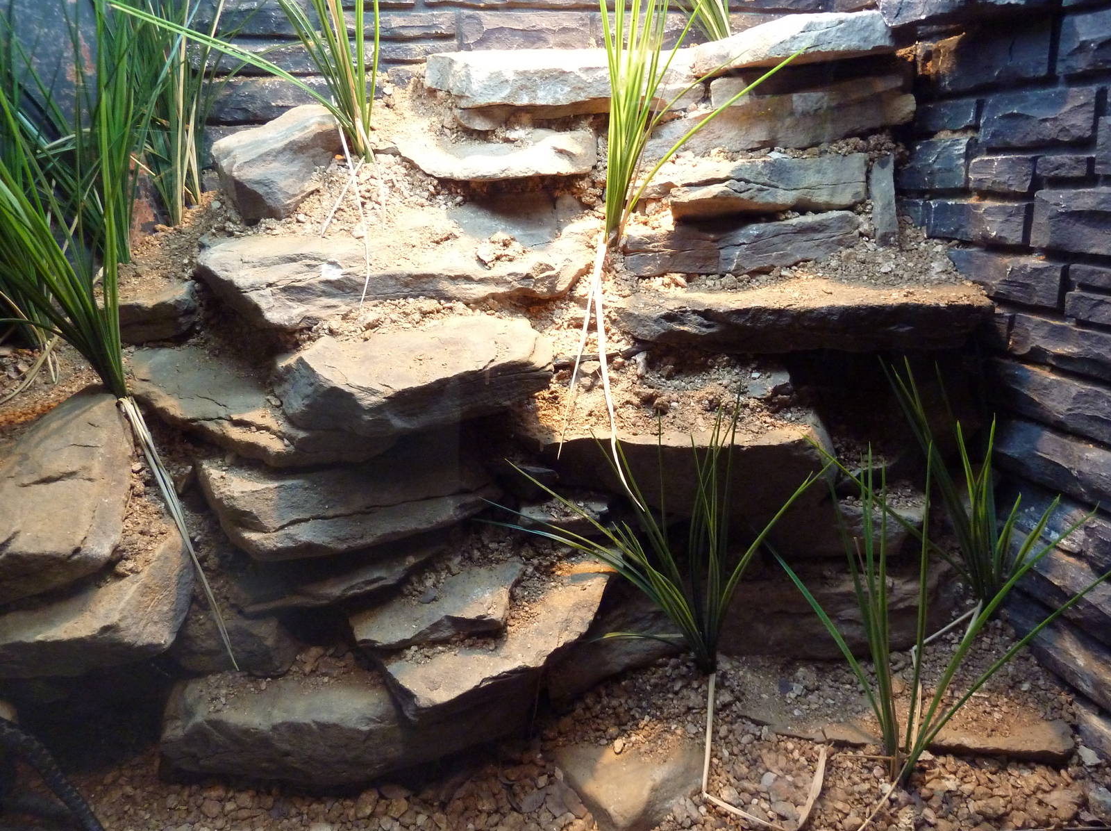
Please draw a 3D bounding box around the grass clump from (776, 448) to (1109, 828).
[{"bbox_3d":[0.475,0.264,1.011,0.407,0.446,0.339,0,17,0],"label":"grass clump"}]

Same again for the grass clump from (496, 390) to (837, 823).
[{"bbox_3d":[0.160,0.219,1.129,0.436,0.446,0.388,0,17,0],"label":"grass clump"}]

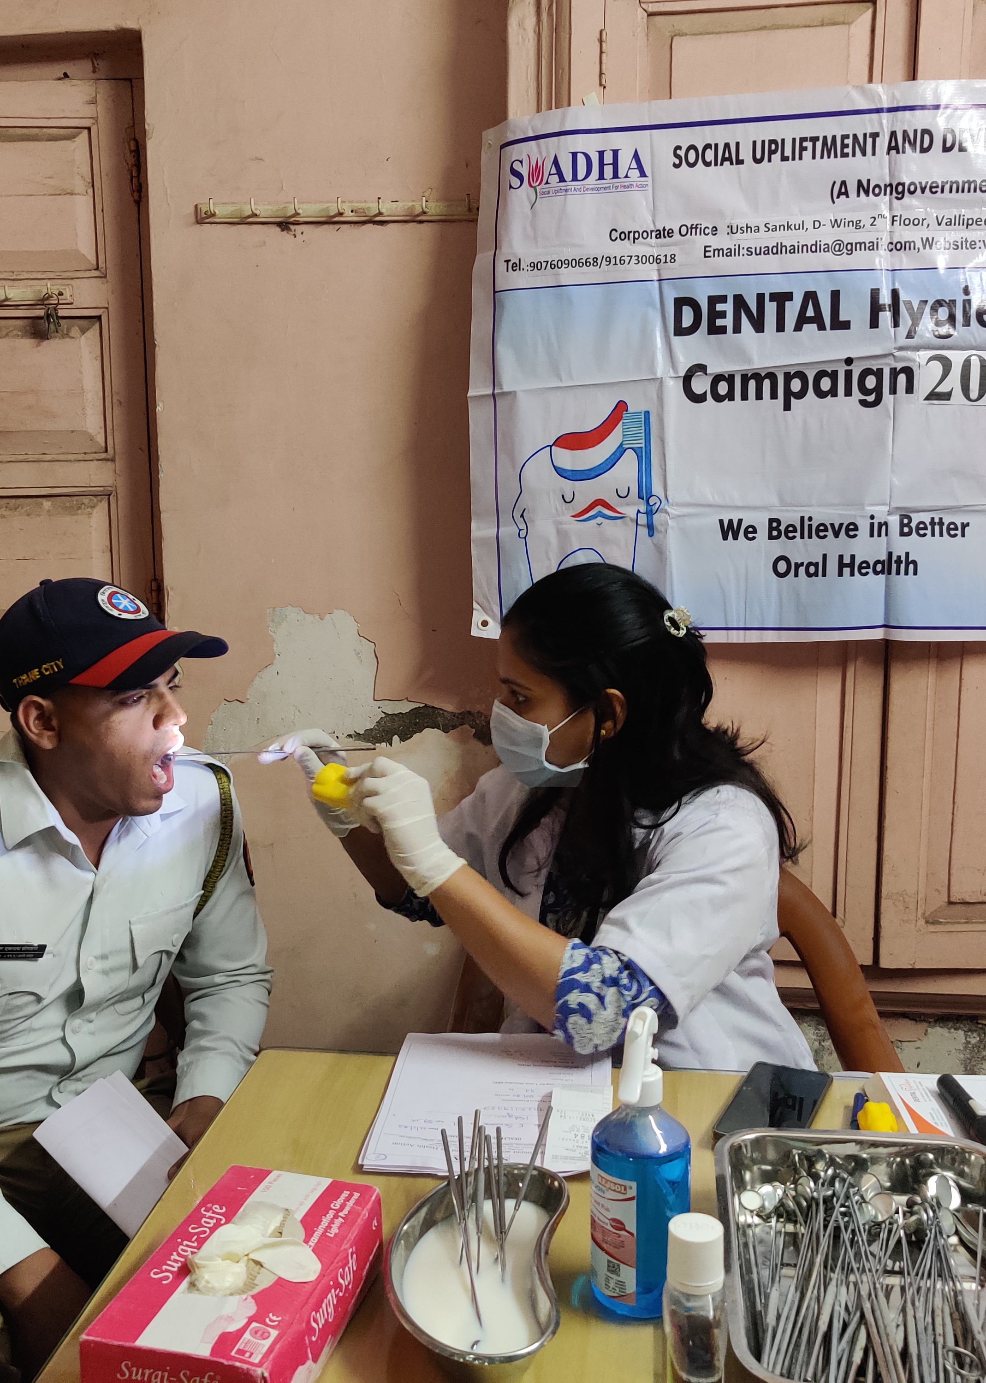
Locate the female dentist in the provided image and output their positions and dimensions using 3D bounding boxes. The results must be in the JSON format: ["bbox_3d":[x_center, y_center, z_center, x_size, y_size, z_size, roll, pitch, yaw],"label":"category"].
[{"bbox_3d":[0.110,0.475,1.614,0.560,1.230,0.500,-9,13,-43],"label":"female dentist"}]

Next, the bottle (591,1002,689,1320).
[{"bbox_3d":[0.106,0.327,1.021,0.071,0.214,0.074,0,9,0],"label":"bottle"}]

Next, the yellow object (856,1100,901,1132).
[{"bbox_3d":[0.338,0.378,1.265,0.037,0.034,0.037,1,9,4],"label":"yellow object"}]

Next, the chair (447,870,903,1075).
[{"bbox_3d":[0.207,0.662,1.739,0.570,0.820,0.560,1,9,4],"label":"chair"}]

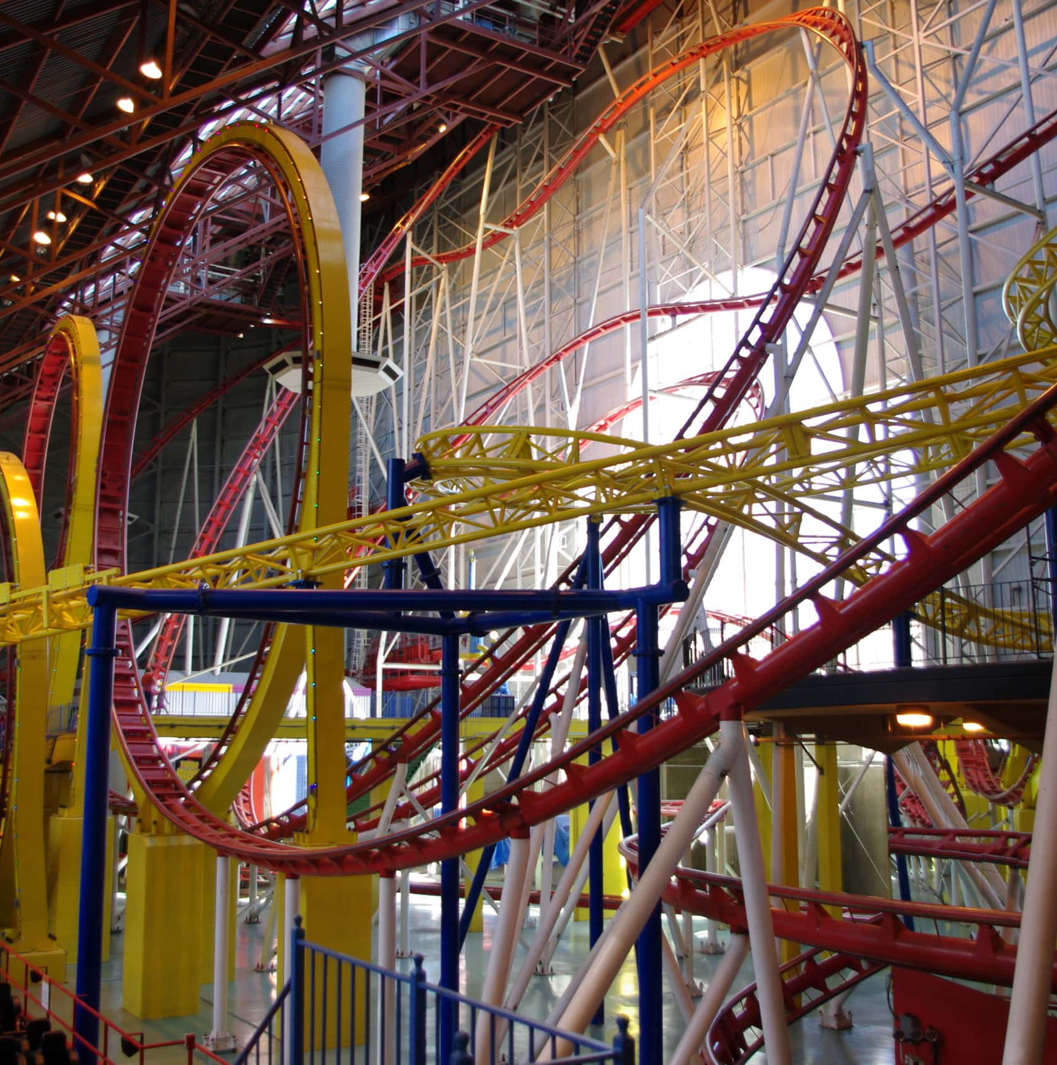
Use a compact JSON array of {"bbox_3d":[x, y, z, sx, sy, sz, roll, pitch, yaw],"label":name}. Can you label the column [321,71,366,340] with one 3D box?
[{"bbox_3d":[-7.500,-13.100,48.000,1.700,11.500,1.700,-1,-9,0],"label":"column"}]

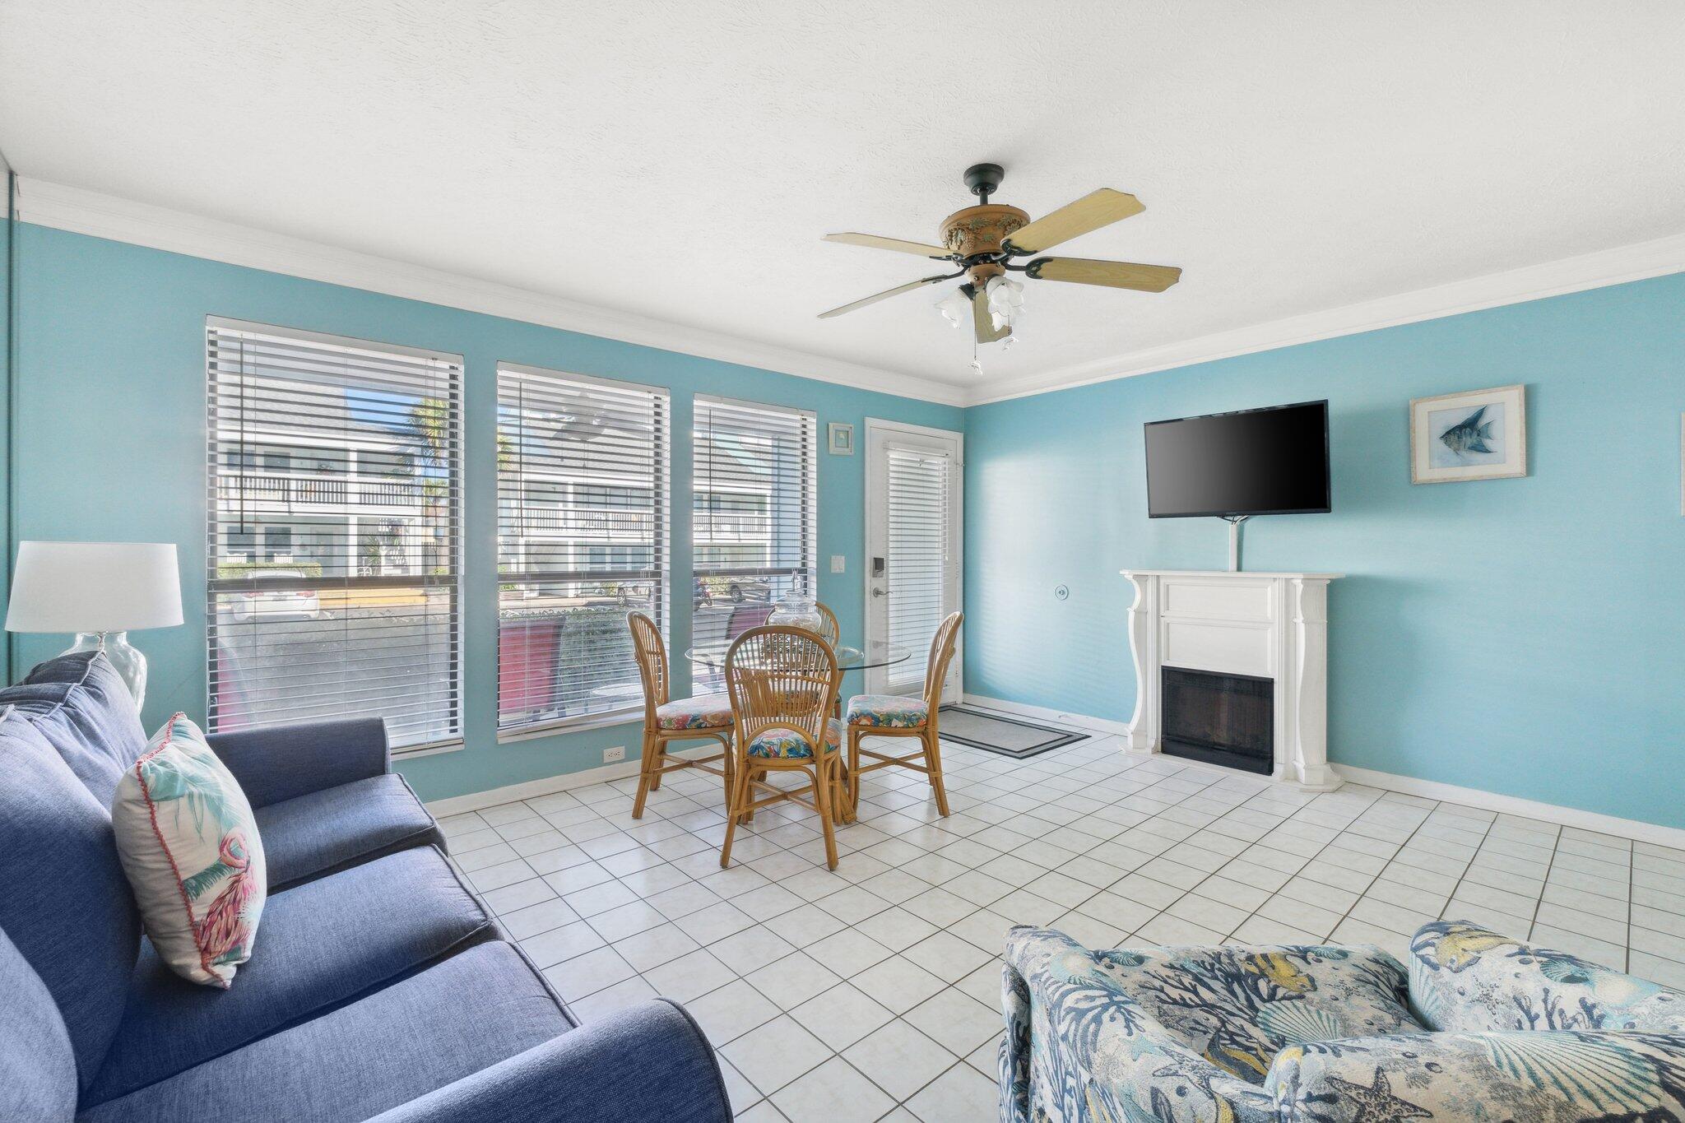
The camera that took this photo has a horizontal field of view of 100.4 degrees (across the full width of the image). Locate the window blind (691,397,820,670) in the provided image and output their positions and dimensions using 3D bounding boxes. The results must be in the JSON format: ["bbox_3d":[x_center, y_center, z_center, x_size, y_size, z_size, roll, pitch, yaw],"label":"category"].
[{"bbox_3d":[-0.506,-0.088,4.281,0.890,1.730,0.060,0,0,-41],"label":"window blind"}]

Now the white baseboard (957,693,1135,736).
[{"bbox_3d":[1.436,1.087,5.023,0.020,0.090,1.480,-1,1,-41],"label":"white baseboard"}]

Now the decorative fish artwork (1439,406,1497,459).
[{"bbox_3d":[2.879,-0.594,3.232,0.025,0.235,0.200,0,0,-41],"label":"decorative fish artwork"}]

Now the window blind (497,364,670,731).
[{"bbox_3d":[-1.288,-0.075,3.598,0.885,1.740,0.060,0,0,-41],"label":"window blind"}]

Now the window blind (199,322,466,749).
[{"bbox_3d":[-2.078,-0.050,2.956,0.867,1.770,0.060,-1,1,-41],"label":"window blind"}]

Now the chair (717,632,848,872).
[{"bbox_3d":[-0.227,0.700,2.822,0.460,0.915,0.550,0,0,4],"label":"chair"}]

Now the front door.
[{"bbox_3d":[0.544,0.078,5.233,1.000,2.100,0.090,-1,1,-41],"label":"front door"}]

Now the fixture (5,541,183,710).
[{"bbox_3d":[-2.333,0.276,2.194,0.380,0.670,0.380,-1,1,-41],"label":"fixture"}]

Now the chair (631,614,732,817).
[{"bbox_3d":[-0.715,0.685,3.335,0.550,0.910,0.460,0,0,-1],"label":"chair"}]

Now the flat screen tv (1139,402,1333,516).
[{"bbox_3d":[2.123,-0.528,3.821,0.070,0.553,0.955,-10,8,-34],"label":"flat screen tv"}]

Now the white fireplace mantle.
[{"bbox_3d":[2.096,0.593,3.898,0.340,1.080,1.120,0,0,-41],"label":"white fireplace mantle"}]

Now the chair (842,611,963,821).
[{"bbox_3d":[0.298,0.693,3.380,0.550,0.915,0.460,0,0,-2],"label":"chair"}]

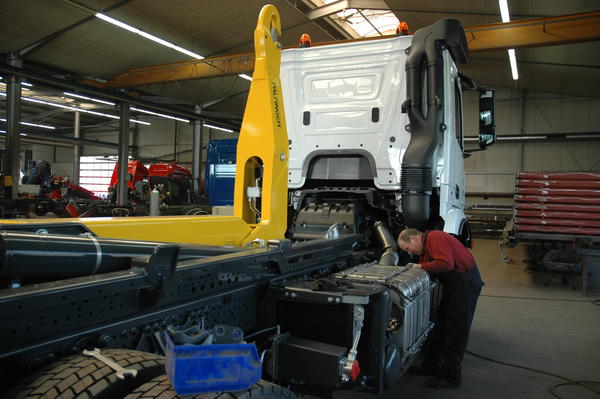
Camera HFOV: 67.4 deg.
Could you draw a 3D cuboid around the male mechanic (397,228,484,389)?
[{"bbox_3d":[1.265,0.955,4.050,0.760,1.390,0.560,1,0,16],"label":"male mechanic"}]

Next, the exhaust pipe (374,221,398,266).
[{"bbox_3d":[0.855,0.440,4.450,0.160,0.460,0.160,-10,-14,-16],"label":"exhaust pipe"}]

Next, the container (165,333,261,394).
[{"bbox_3d":[-0.252,0.464,1.297,0.245,0.130,0.160,5,-4,-24],"label":"container"}]

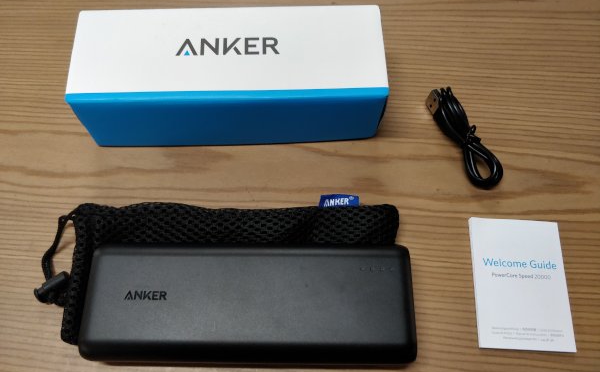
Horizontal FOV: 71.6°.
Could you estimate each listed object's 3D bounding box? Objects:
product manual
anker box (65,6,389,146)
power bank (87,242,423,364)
[{"bbox_3d":[0.126,0.055,0.237,0.052,0.003,0.073,4,67,1],"label":"product manual"},{"bbox_3d":[-0.040,-0.068,0.261,0.178,0.051,0.063,-1,67,-1],"label":"anker box"},{"bbox_3d":[-0.025,0.062,0.218,0.166,0.022,0.058,0,67,-1],"label":"power bank"}]

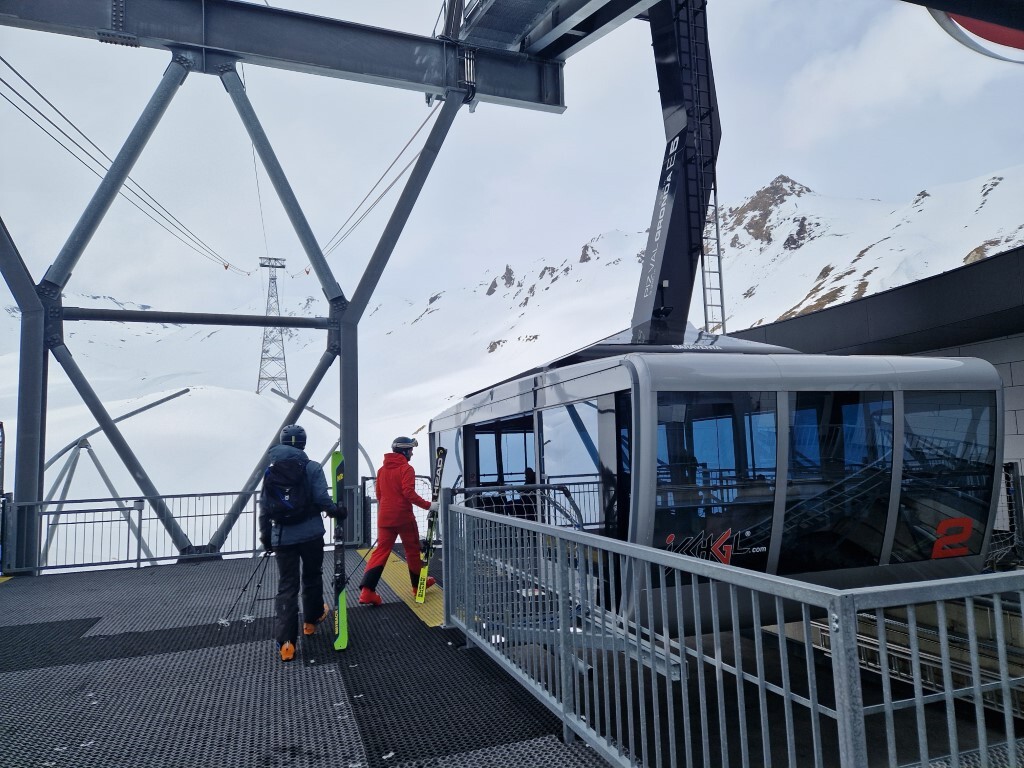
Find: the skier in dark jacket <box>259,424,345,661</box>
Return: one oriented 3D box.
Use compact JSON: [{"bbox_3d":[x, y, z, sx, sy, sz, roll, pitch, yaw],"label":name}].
[{"bbox_3d":[-1.797,1.311,5.835,0.660,1.850,0.720,-2,-6,-3],"label":"skier in dark jacket"}]

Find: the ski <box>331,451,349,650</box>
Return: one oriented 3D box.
[{"bbox_3d":[-1.425,1.387,5.636,0.110,1.640,0.120,-1,-6,-8],"label":"ski"}]

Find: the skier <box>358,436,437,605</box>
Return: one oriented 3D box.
[{"bbox_3d":[-1.323,1.517,7.778,0.830,1.820,0.570,1,-7,-28],"label":"skier"}]

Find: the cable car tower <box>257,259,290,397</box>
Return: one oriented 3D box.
[{"bbox_3d":[-122.942,-29.064,350.000,15.300,70.500,14.000,0,-6,-19],"label":"cable car tower"}]

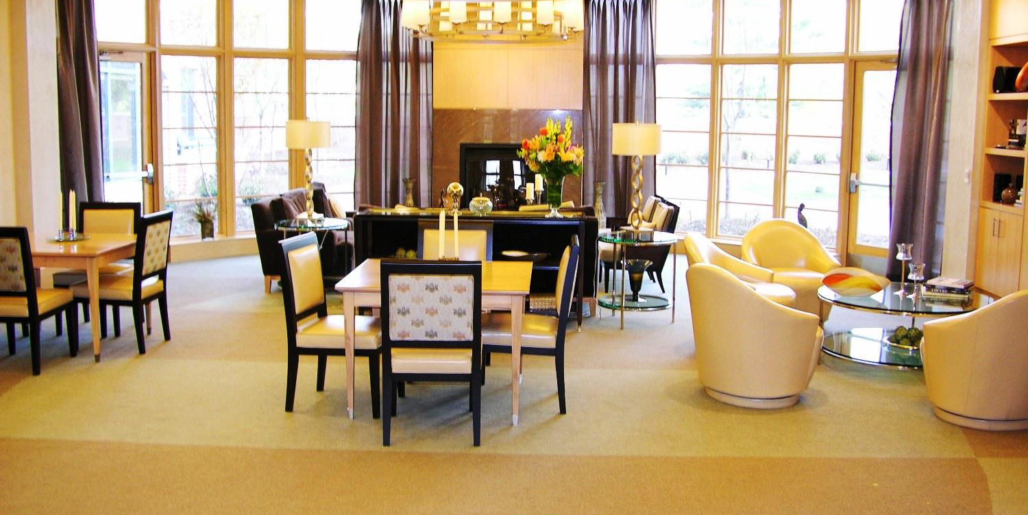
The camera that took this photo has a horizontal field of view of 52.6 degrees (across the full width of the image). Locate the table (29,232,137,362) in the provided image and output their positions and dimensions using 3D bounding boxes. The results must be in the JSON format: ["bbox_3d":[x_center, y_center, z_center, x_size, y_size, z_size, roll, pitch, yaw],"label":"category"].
[{"bbox_3d":[-3.144,0.262,7.196,1.030,0.740,1.020,1,8,2],"label":"table"}]

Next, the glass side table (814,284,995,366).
[{"bbox_3d":[2.694,0.492,7.197,1.180,0.440,1.180,1,8,0],"label":"glass side table"}]

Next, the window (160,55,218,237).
[{"bbox_3d":[-3.457,-1.181,11.132,0.610,1.930,0.080,-5,10,-36],"label":"window"}]

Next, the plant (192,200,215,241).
[{"bbox_3d":[-3.545,-0.429,11.839,0.250,0.460,0.250,1,8,0],"label":"plant"}]

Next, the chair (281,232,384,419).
[{"bbox_3d":[-0.980,0.381,5.976,0.600,0.950,0.490,2,9,11],"label":"chair"}]

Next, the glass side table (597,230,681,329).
[{"bbox_3d":[0.983,0.183,8.344,0.640,0.670,0.640,1,9,0],"label":"glass side table"}]

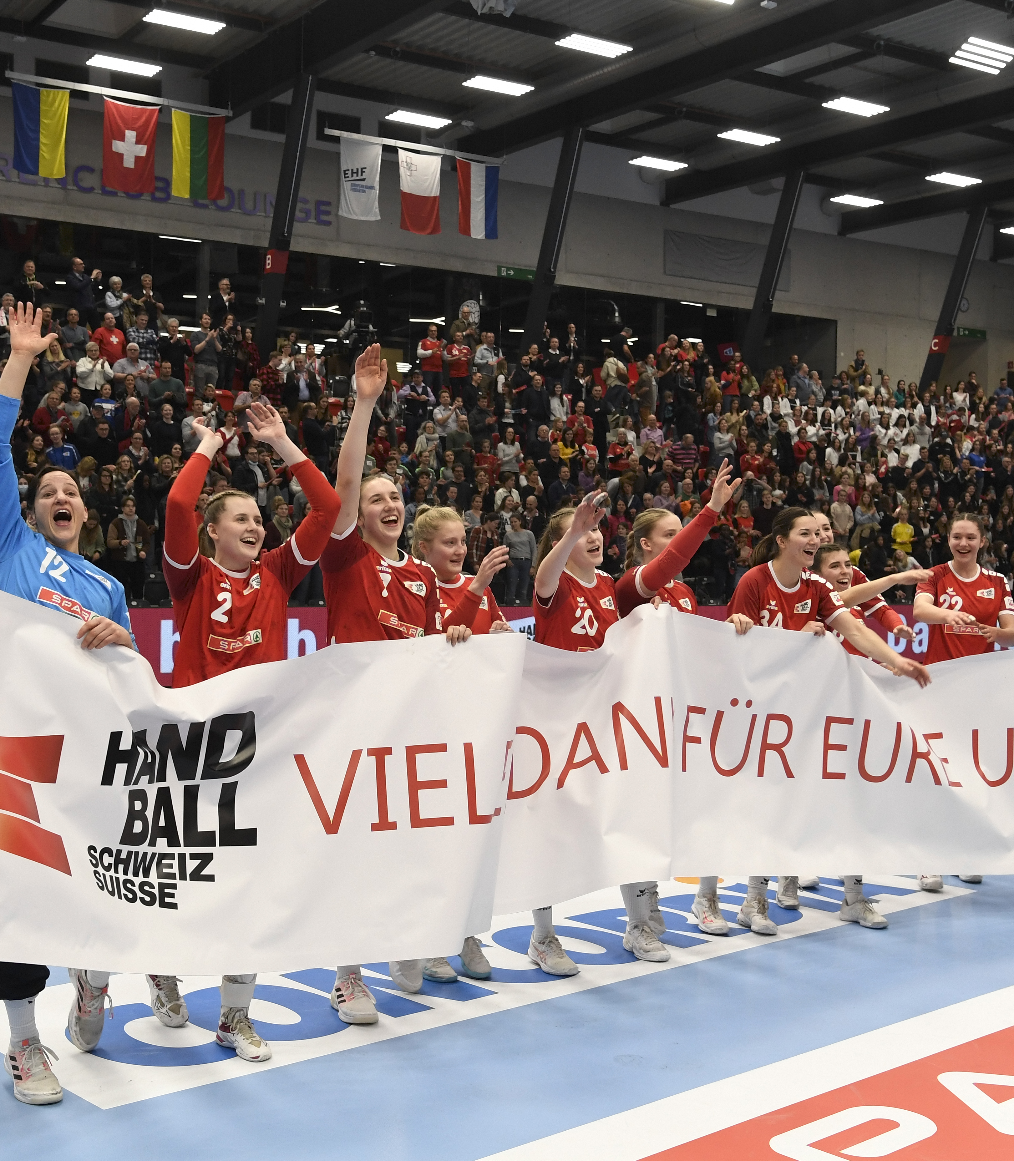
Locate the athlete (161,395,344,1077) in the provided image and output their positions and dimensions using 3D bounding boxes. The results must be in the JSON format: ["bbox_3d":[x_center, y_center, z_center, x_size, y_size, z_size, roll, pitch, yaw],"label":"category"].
[{"bbox_3d":[-0.810,0.440,5.170,0.600,2.000,0.530,0,1,-27],"label":"athlete"}]

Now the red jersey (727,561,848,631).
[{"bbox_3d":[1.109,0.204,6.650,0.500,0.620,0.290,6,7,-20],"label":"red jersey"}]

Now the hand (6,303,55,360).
[{"bbox_3d":[-1.386,-0.724,4.780,0.145,0.175,0.060,1,2,-18],"label":"hand"}]

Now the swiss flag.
[{"bbox_3d":[-6.128,-7.086,26.840,1.000,1.500,0.100,0,2,-35],"label":"swiss flag"}]

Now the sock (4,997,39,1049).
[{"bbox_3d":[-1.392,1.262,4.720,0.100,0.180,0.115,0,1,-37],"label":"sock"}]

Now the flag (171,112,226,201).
[{"bbox_3d":[-5.167,-7.127,27.514,1.000,1.470,0.100,0,2,-35],"label":"flag"}]

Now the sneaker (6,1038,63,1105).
[{"bbox_3d":[-1.337,1.383,4.660,0.110,0.125,0.285,0,2,-24],"label":"sneaker"}]

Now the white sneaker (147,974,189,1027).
[{"bbox_3d":[-1.115,1.325,5.390,0.105,0.120,0.280,0,32,-32],"label":"white sneaker"}]

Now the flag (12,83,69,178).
[{"bbox_3d":[-7.360,-7.105,25.977,0.980,1.480,0.100,0,2,-35],"label":"flag"}]

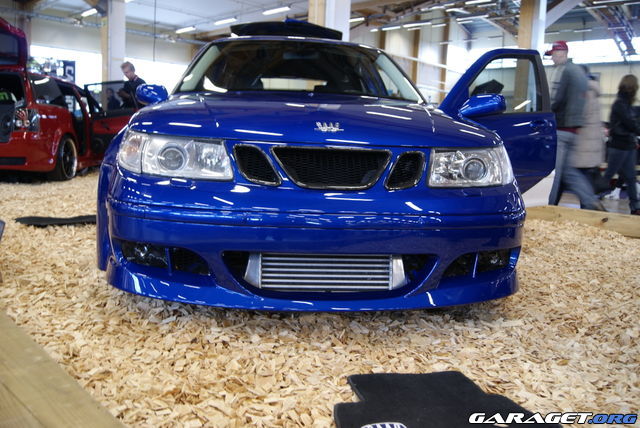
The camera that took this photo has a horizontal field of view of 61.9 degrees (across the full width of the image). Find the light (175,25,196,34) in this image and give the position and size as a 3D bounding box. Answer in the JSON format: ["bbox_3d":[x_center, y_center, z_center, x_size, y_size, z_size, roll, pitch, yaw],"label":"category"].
[{"bbox_3d":[-5.053,-6.954,20.175,0.180,0.110,1.420,-7,13,-43],"label":"light"}]

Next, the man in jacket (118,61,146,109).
[{"bbox_3d":[-3.110,-1.673,8.859,0.420,1.680,0.500,-3,11,-30],"label":"man in jacket"}]

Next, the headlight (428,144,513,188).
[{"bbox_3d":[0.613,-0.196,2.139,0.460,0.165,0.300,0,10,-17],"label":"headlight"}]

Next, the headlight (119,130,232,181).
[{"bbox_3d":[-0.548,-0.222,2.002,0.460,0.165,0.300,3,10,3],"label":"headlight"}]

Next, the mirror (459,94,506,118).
[{"bbox_3d":[1.024,-0.677,3.364,0.170,0.150,0.250,-3,11,-27],"label":"mirror"}]

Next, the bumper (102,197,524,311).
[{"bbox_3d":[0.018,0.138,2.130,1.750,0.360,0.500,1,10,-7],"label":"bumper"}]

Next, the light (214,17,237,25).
[{"bbox_3d":[-3.329,-6.817,18.904,0.180,0.110,1.420,-7,13,-43],"label":"light"}]

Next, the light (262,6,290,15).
[{"bbox_3d":[-1.352,-6.366,16.748,0.180,0.110,1.420,-7,13,-43],"label":"light"}]

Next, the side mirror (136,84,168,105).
[{"bbox_3d":[-1.028,-0.741,3.317,0.220,0.140,0.160,1,10,-7],"label":"side mirror"}]

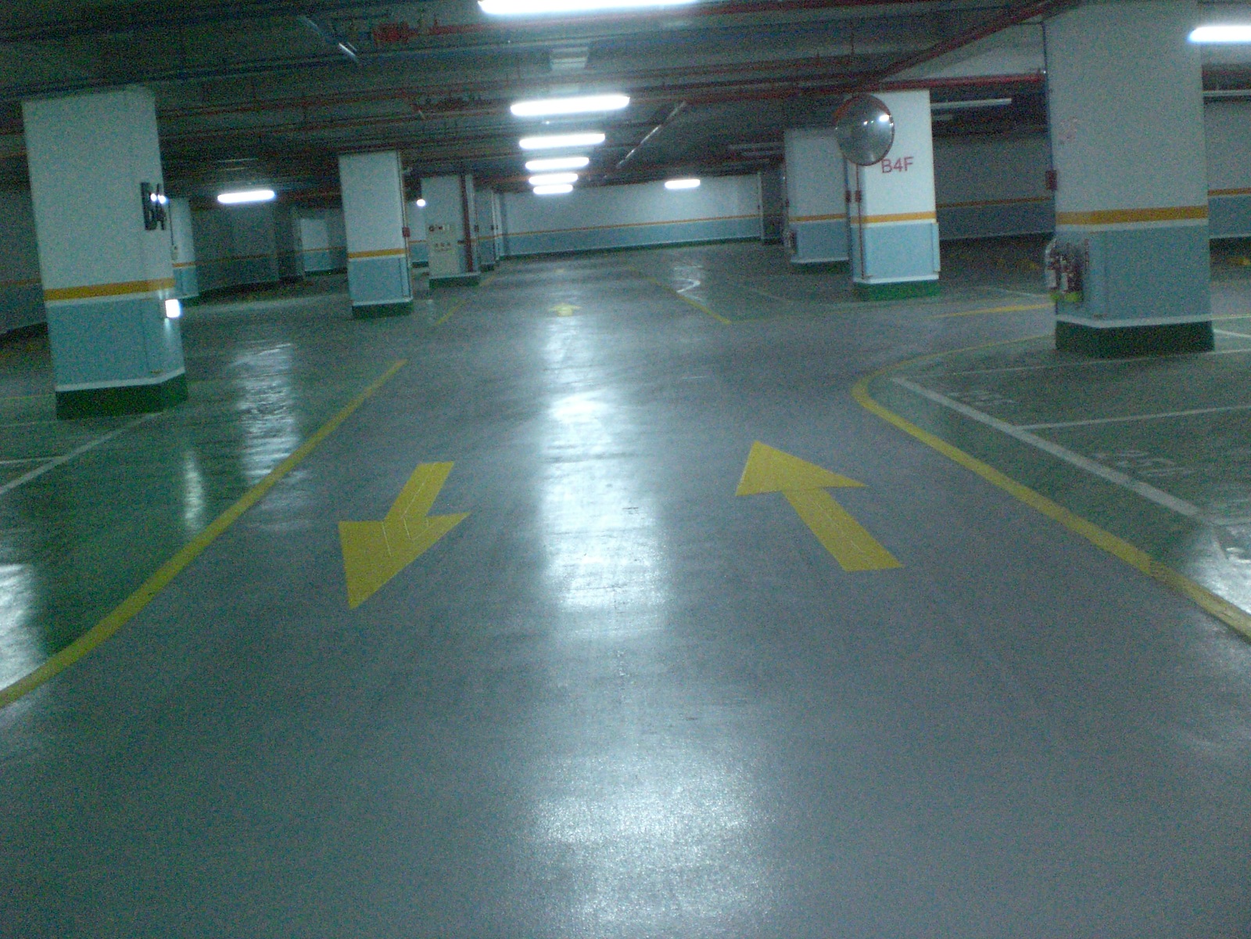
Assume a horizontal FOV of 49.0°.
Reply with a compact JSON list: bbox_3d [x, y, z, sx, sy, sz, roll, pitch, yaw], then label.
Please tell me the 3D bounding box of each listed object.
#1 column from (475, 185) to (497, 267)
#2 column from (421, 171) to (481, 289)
[{"bbox_3d":[-4.536,-7.412,42.449,0.883,2.551,0.858,-5,10,-2],"label":"column"},{"bbox_3d":[-4.112,-5.601,32.372,1.071,2.551,0.862,-5,10,-2],"label":"column"}]

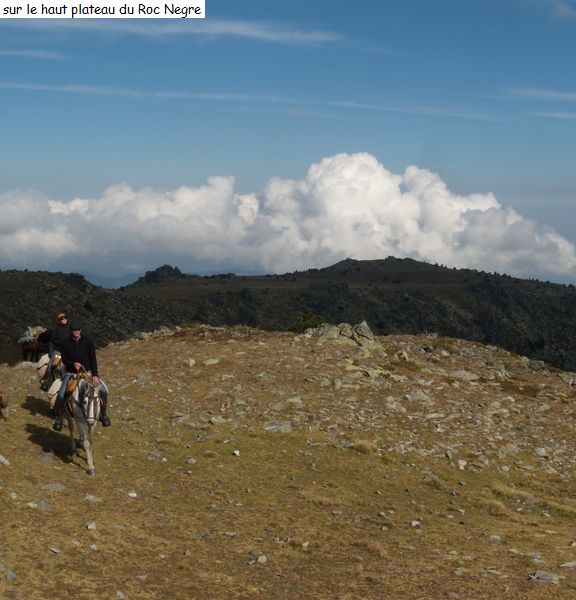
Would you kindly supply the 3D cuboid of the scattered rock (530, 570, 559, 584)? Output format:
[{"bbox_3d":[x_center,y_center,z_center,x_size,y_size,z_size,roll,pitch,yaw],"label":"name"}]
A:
[{"bbox_3d":[2.096,2.268,6.800,0.230,0.070,0.170,0,3,0],"label":"scattered rock"}]

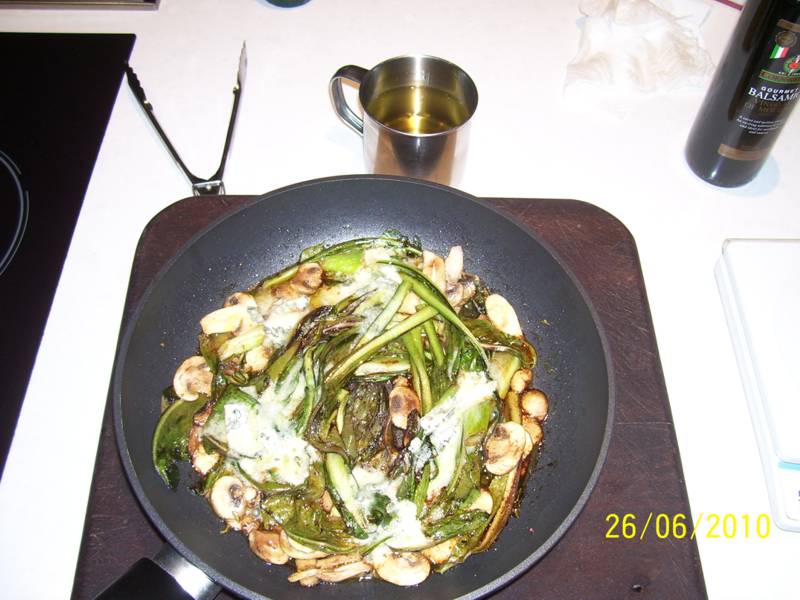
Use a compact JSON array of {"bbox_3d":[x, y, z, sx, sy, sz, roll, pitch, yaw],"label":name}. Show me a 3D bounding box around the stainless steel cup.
[{"bbox_3d":[0.002,-0.136,0.621,0.115,0.082,0.086,23,60,14],"label":"stainless steel cup"}]

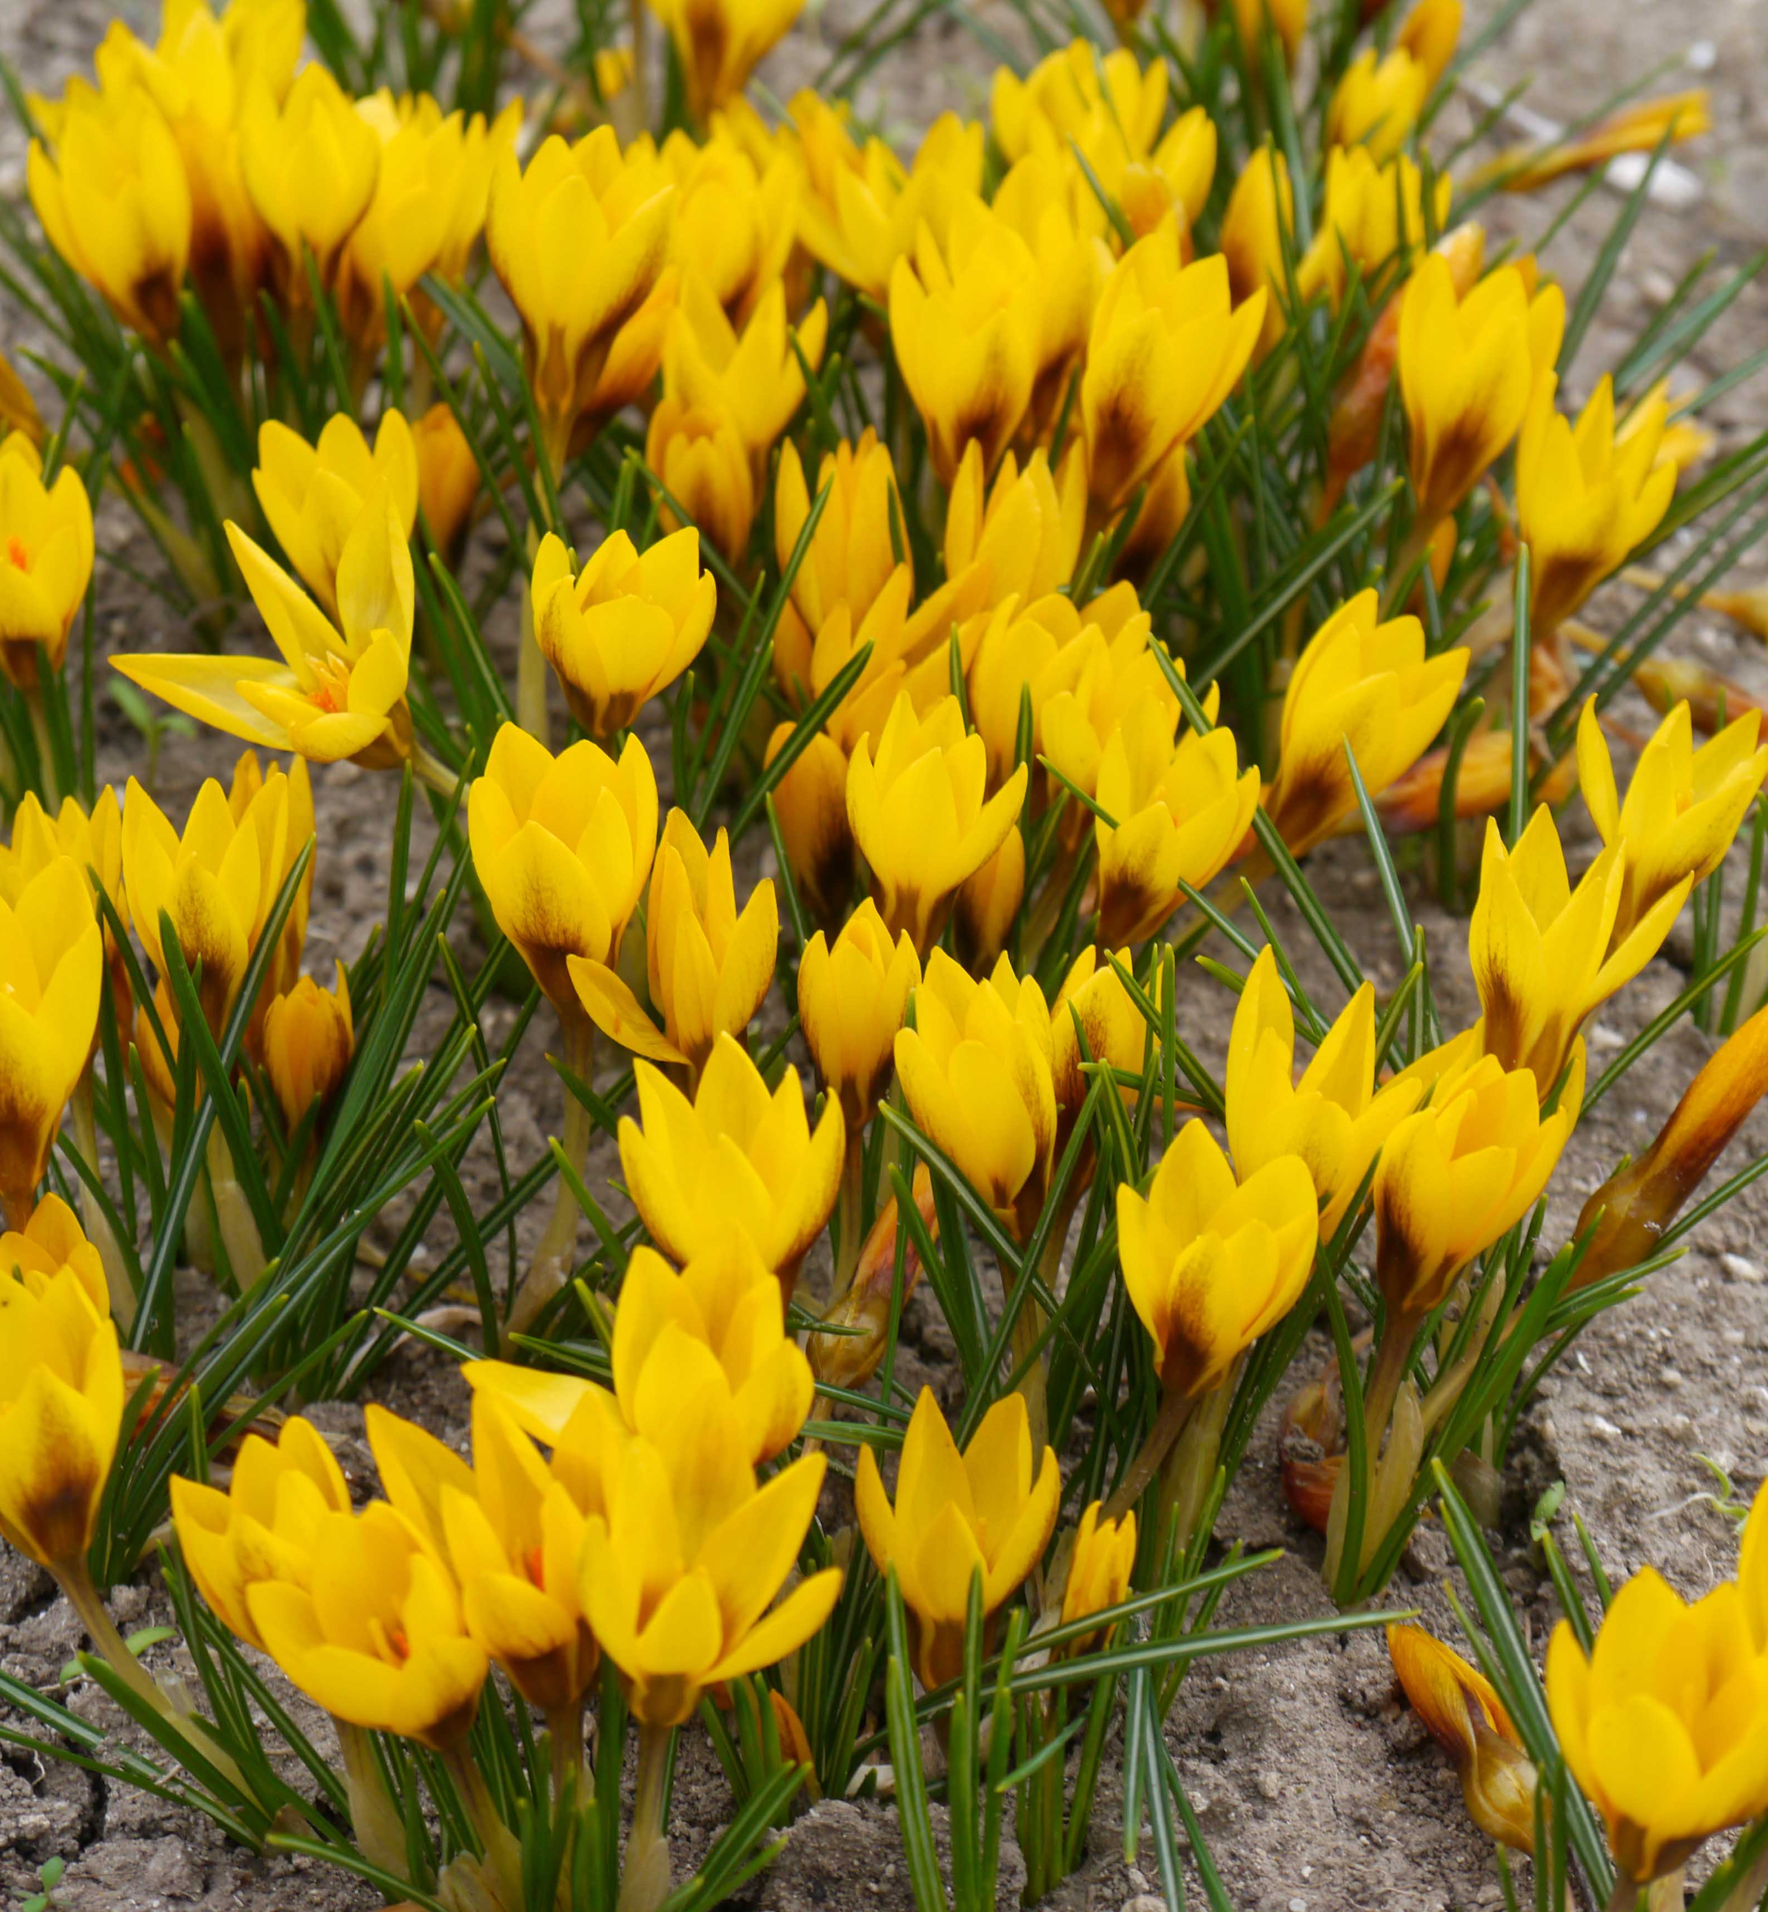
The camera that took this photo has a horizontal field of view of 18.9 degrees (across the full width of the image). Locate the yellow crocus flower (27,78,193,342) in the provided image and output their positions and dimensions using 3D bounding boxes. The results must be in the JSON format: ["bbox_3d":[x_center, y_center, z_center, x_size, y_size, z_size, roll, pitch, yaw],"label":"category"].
[{"bbox_3d":[-0.140,-0.133,0.955,0.028,0.046,0.028,-9,32,5],"label":"yellow crocus flower"}]

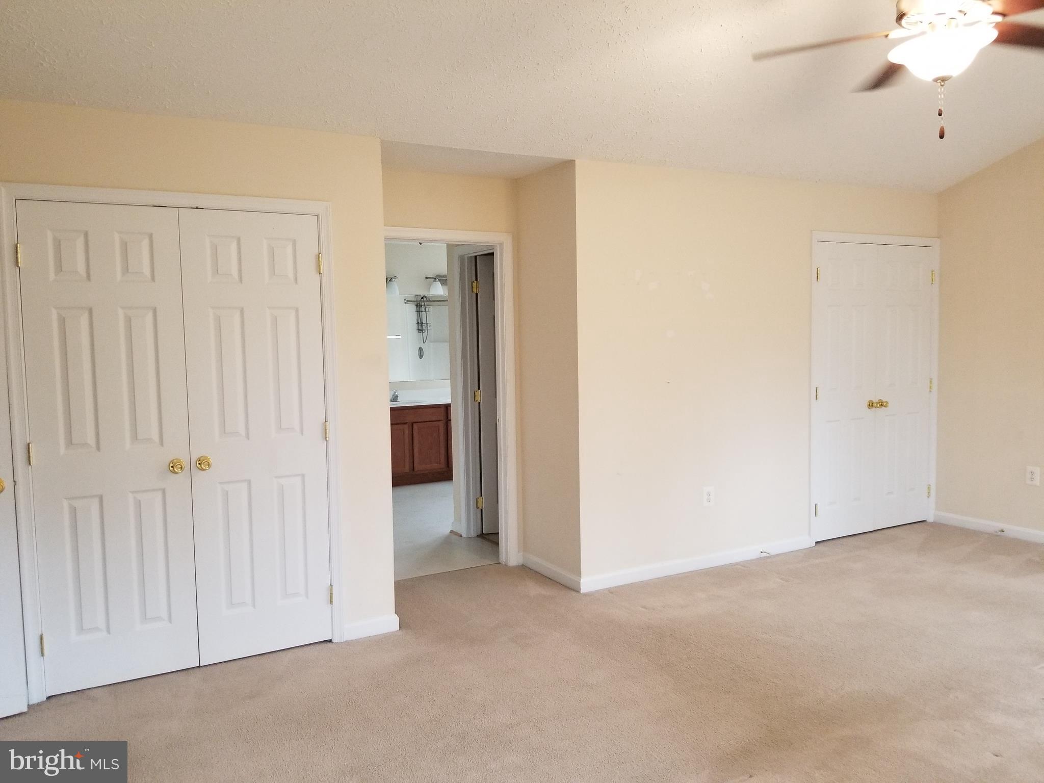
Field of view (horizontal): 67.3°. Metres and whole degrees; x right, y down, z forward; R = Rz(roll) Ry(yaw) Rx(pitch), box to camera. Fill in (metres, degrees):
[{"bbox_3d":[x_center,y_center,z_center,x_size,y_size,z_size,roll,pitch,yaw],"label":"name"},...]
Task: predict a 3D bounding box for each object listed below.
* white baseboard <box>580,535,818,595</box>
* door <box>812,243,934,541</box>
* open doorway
[{"bbox_3d":[1.158,1.072,4.931,1.879,0.082,0.018,-3,5,-28],"label":"white baseboard"},{"bbox_3d":[2.521,-0.013,5.611,1.223,2.076,0.051,-3,5,-28],"label":"door"},{"bbox_3d":[-0.483,0.117,4.859,0.803,2.057,0.121,-3,5,-28],"label":"open doorway"}]

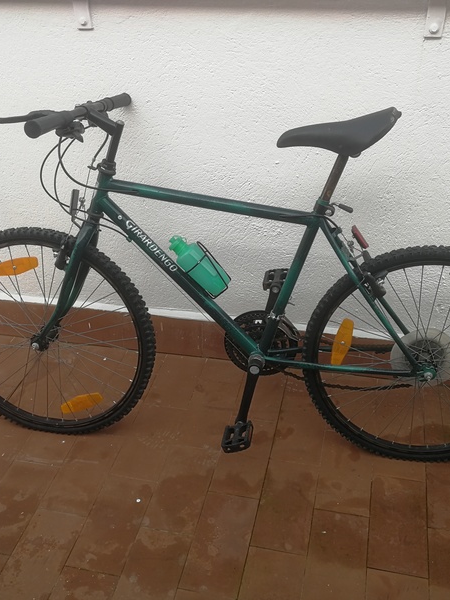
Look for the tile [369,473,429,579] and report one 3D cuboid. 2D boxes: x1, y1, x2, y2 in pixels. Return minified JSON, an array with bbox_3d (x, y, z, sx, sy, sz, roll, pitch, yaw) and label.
[{"bbox_3d":[0.455,0.588,1.637,0.142,0.015,0.284,6,36,12],"label":"tile"}]

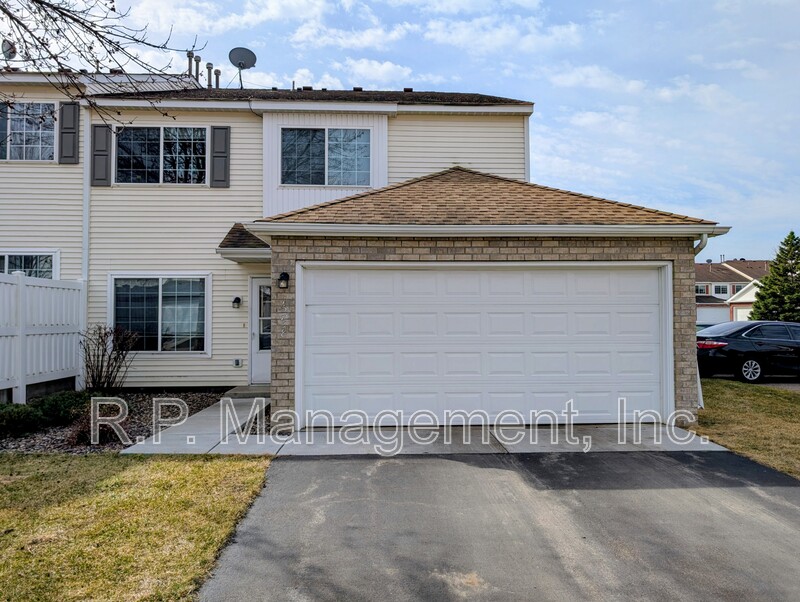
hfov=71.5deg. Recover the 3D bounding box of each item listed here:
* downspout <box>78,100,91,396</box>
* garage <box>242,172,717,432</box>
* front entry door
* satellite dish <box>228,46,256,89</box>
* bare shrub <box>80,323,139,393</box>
[{"bbox_3d":[-5.922,-1.028,10.486,0.125,5.410,0.085,0,-2,-2],"label":"downspout"},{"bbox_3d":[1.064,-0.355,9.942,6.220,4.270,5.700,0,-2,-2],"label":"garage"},{"bbox_3d":[-2.377,0.568,10.615,0.910,2.038,0.070,0,-2,-2],"label":"front entry door"},{"bbox_3d":[-4.600,-6.797,16.265,0.800,1.220,0.600,0,-2,8],"label":"satellite dish"},{"bbox_3d":[-5.226,1.030,10.036,1.000,1.264,0.850,0,-2,-2],"label":"bare shrub"}]

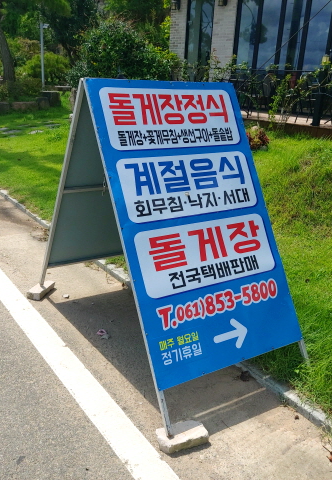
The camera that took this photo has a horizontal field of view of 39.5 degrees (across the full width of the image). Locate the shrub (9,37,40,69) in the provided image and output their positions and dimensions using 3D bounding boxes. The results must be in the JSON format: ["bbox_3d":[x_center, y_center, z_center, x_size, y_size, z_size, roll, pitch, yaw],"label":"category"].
[{"bbox_3d":[-6.320,-8.250,20.500,1.500,1.500,1.400,-3,20,-16],"label":"shrub"}]

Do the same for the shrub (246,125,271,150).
[{"bbox_3d":[1.584,-1.774,8.000,0.430,0.420,0.400,6,19,10],"label":"shrub"}]

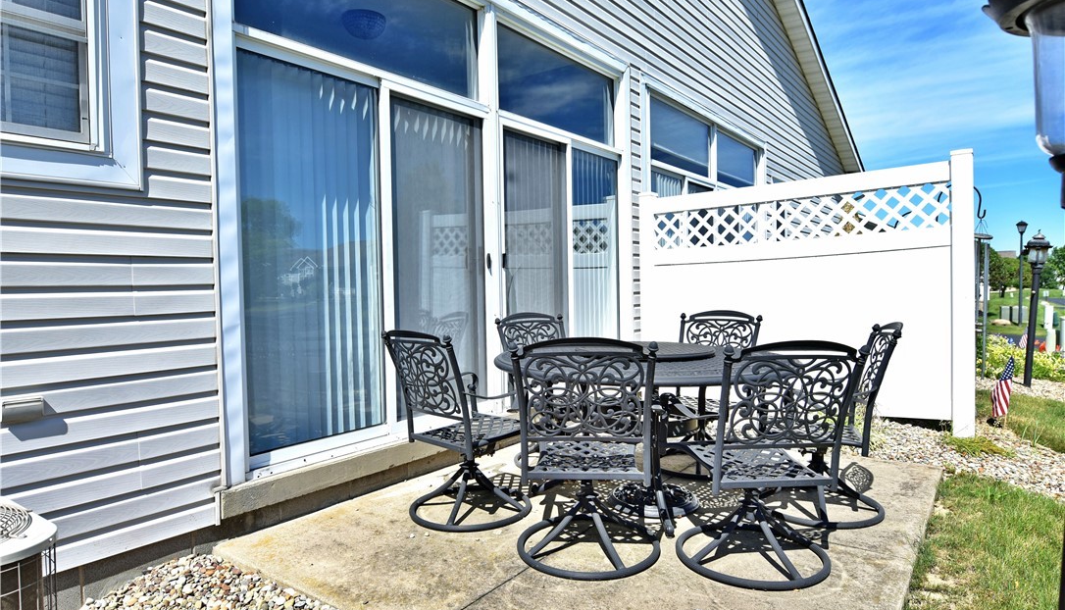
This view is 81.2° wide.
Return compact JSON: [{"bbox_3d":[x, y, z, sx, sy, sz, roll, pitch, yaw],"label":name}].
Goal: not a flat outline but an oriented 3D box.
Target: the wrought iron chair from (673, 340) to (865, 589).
[{"bbox_3d":[0.875,0.553,2.472,0.610,0.920,0.640,-1,1,-9],"label":"wrought iron chair"}]

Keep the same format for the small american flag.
[{"bbox_3d":[3.595,0.641,4.750,0.200,0.500,0.100,0,1,37],"label":"small american flag"}]

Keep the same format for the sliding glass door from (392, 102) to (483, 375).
[{"bbox_3d":[-0.565,-0.294,3.866,0.060,1.922,0.827,0,1,37],"label":"sliding glass door"}]

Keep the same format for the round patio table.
[{"bbox_3d":[0.580,0.630,3.151,1.530,0.750,1.530,-1,1,0],"label":"round patio table"}]

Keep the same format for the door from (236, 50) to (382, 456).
[{"bbox_3d":[-1.093,-0.253,3.165,0.060,1.906,0.833,0,1,37],"label":"door"}]

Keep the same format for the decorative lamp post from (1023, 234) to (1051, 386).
[{"bbox_3d":[6.079,0.041,7.500,0.270,1.870,0.270,3,1,37],"label":"decorative lamp post"}]

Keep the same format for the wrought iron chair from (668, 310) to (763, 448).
[{"bbox_3d":[1.048,0.522,3.830,0.610,0.920,0.640,0,2,41],"label":"wrought iron chair"}]

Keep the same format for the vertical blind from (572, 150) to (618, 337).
[{"bbox_3d":[0.552,-0.348,5.348,0.060,1.915,0.773,0,1,37],"label":"vertical blind"}]

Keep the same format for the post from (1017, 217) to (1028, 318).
[{"bbox_3d":[16.525,-1.061,21.000,0.340,3.500,0.340,0,1,37],"label":"post"}]

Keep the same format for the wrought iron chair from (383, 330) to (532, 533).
[{"bbox_3d":[-0.329,0.565,3.086,0.640,0.920,0.610,-2,2,-44],"label":"wrought iron chair"}]

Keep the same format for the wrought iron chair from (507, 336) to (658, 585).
[{"bbox_3d":[0.223,0.564,2.576,0.610,0.920,0.640,-1,1,6],"label":"wrought iron chair"}]

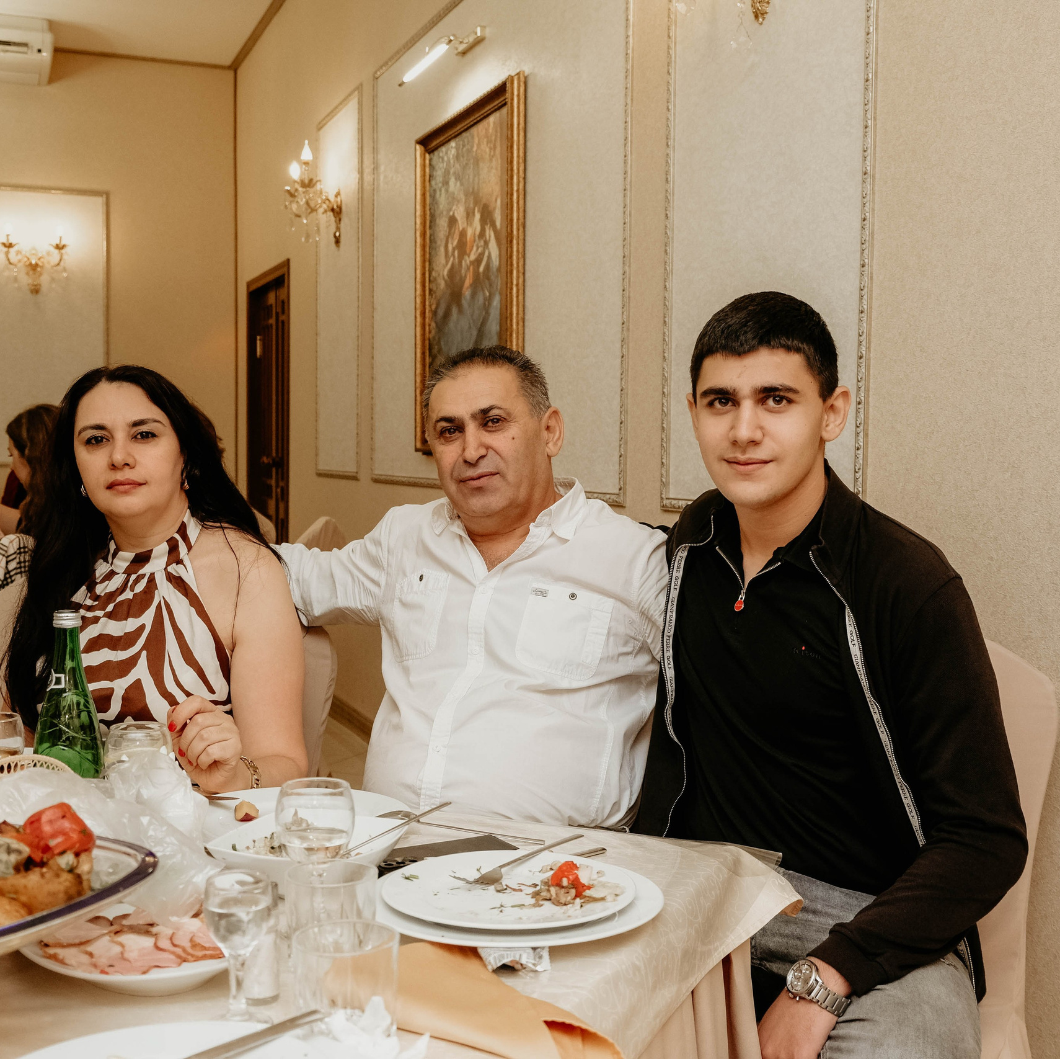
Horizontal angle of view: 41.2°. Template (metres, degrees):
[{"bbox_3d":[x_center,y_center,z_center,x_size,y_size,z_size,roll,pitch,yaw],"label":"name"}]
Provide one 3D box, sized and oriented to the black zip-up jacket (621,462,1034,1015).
[{"bbox_3d":[0.335,0.232,1.600,0.510,0.620,0.390,2,4,28],"label":"black zip-up jacket"}]

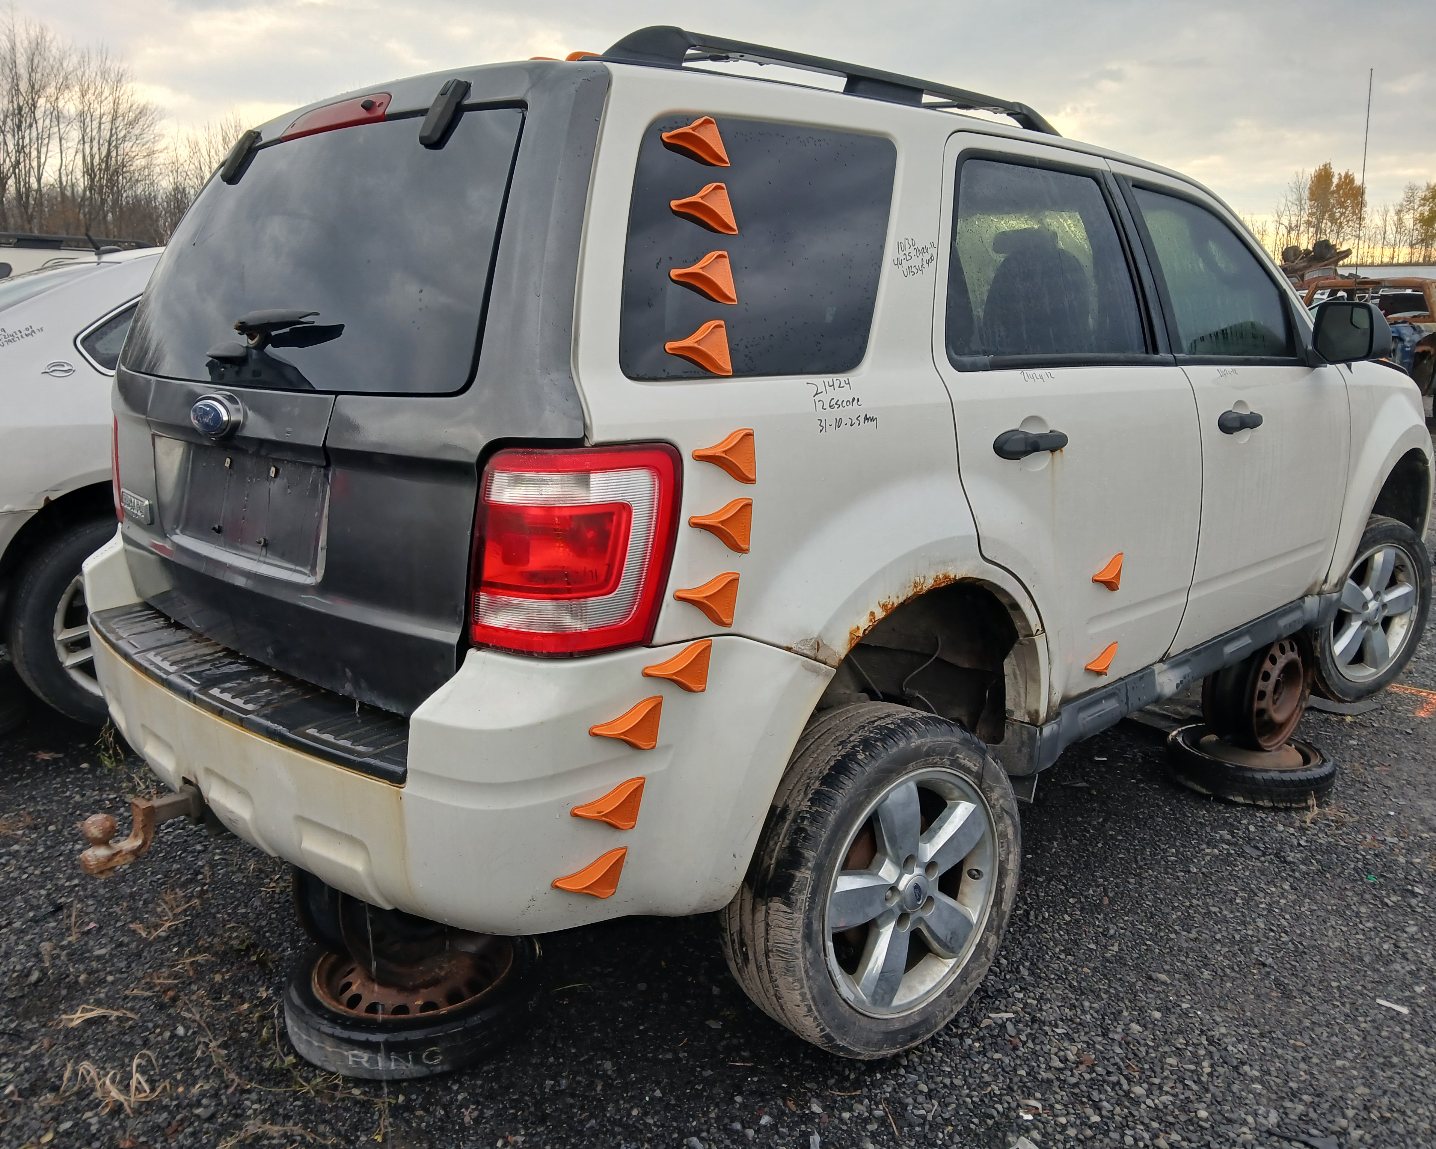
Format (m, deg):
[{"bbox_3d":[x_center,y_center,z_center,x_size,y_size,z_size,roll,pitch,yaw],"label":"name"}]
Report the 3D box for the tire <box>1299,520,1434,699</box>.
[{"bbox_3d":[2.189,0.110,3.998,0.670,0.670,0.220,-5,13,-29],"label":"tire"}]

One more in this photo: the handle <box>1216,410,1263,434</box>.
[{"bbox_3d":[1.203,-0.352,2.643,0.228,0.056,0.048,-11,16,-44],"label":"handle"}]

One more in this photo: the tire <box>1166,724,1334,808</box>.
[{"bbox_3d":[1.636,0.584,3.555,0.475,0.108,0.475,-1,13,0],"label":"tire"}]

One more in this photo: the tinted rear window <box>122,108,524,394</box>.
[{"bbox_3d":[-0.729,-0.547,1.986,1.310,0.485,0.090,12,-10,43],"label":"tinted rear window"}]

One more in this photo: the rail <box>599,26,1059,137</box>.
[{"bbox_3d":[0.299,-0.874,2.094,1.300,0.075,0.060,-13,18,-43],"label":"rail"}]

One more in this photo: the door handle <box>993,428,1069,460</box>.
[{"bbox_3d":[0.589,-0.243,2.114,0.055,0.062,0.235,12,16,43],"label":"door handle"}]

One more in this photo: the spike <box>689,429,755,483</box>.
[{"bbox_3d":[0.015,-0.153,1.522,0.113,0.073,0.030,-10,16,-42],"label":"spike"}]

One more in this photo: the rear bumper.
[{"bbox_3d":[-0.678,0.168,2.199,1.790,0.420,0.630,12,16,43],"label":"rear bumper"}]

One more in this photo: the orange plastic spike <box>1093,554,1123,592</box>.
[{"bbox_3d":[0.826,-0.004,2.436,0.030,0.078,0.125,12,16,43],"label":"orange plastic spike"}]

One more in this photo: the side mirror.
[{"bbox_3d":[1.589,-0.608,2.898,0.135,0.163,0.185,-11,16,-44],"label":"side mirror"}]

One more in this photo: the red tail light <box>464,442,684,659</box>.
[{"bbox_3d":[-0.193,-0.037,1.531,0.190,0.280,0.245,-6,13,-45],"label":"red tail light"}]

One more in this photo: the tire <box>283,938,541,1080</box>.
[{"bbox_3d":[-0.637,0.875,2.444,0.540,0.125,0.540,-1,14,0],"label":"tire"}]

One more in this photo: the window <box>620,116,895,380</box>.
[{"bbox_3d":[0.076,-0.480,1.696,0.645,0.390,0.040,-10,3,-42],"label":"window"}]

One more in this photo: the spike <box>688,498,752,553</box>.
[{"bbox_3d":[0.010,-0.061,1.536,0.113,0.073,0.030,-10,16,-42],"label":"spike"}]

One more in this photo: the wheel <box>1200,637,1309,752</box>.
[{"bbox_3d":[1.690,0.335,3.600,0.390,0.390,0.165,-11,16,-38],"label":"wheel"}]

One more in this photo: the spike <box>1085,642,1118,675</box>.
[{"bbox_3d":[0.774,0.178,2.328,0.113,0.073,0.030,-11,25,-44],"label":"spike"}]

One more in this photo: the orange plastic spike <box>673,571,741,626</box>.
[{"bbox_3d":[-0.014,0.034,1.593,0.122,0.077,0.030,-9,15,-41],"label":"orange plastic spike"}]

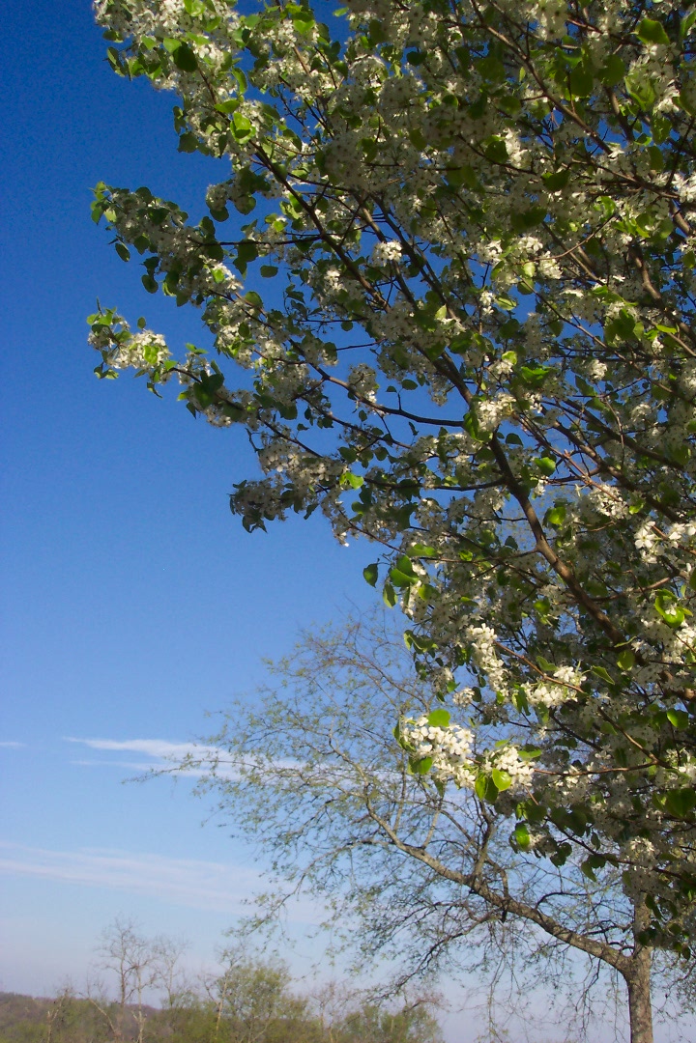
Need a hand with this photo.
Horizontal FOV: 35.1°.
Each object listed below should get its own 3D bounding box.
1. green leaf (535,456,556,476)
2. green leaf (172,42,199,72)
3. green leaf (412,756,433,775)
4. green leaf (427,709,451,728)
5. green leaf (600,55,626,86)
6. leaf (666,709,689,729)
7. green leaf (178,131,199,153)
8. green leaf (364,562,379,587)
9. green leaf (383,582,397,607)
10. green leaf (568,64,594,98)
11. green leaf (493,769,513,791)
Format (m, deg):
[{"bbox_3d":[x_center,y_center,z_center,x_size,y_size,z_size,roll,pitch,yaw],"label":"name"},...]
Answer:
[{"bbox_3d":[0.375,-0.106,2.100,0.039,0.036,0.025,6,-25,-7],"label":"green leaf"},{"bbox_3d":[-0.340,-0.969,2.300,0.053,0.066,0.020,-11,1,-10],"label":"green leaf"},{"bbox_3d":[0.122,0.399,1.800,0.034,0.031,0.020,6,-25,-6],"label":"green leaf"},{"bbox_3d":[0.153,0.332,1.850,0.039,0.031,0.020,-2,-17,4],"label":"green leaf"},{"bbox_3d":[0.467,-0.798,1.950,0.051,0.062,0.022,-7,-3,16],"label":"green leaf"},{"bbox_3d":[0.612,0.368,2.050,0.042,0.035,0.022,-12,-29,29],"label":"leaf"},{"bbox_3d":[-0.354,-0.844,2.450,0.048,0.051,0.020,4,-3,-10],"label":"green leaf"},{"bbox_3d":[0.047,0.107,2.200,0.030,0.049,0.025,-6,-26,18],"label":"green leaf"},{"bbox_3d":[0.084,0.146,2.200,0.026,0.049,0.025,-11,-28,27],"label":"green leaf"},{"bbox_3d":[0.371,-0.701,1.750,0.039,0.051,0.022,-3,-26,13],"label":"green leaf"},{"bbox_3d":[0.245,0.411,1.750,0.033,0.033,0.018,-1,-25,8],"label":"green leaf"}]

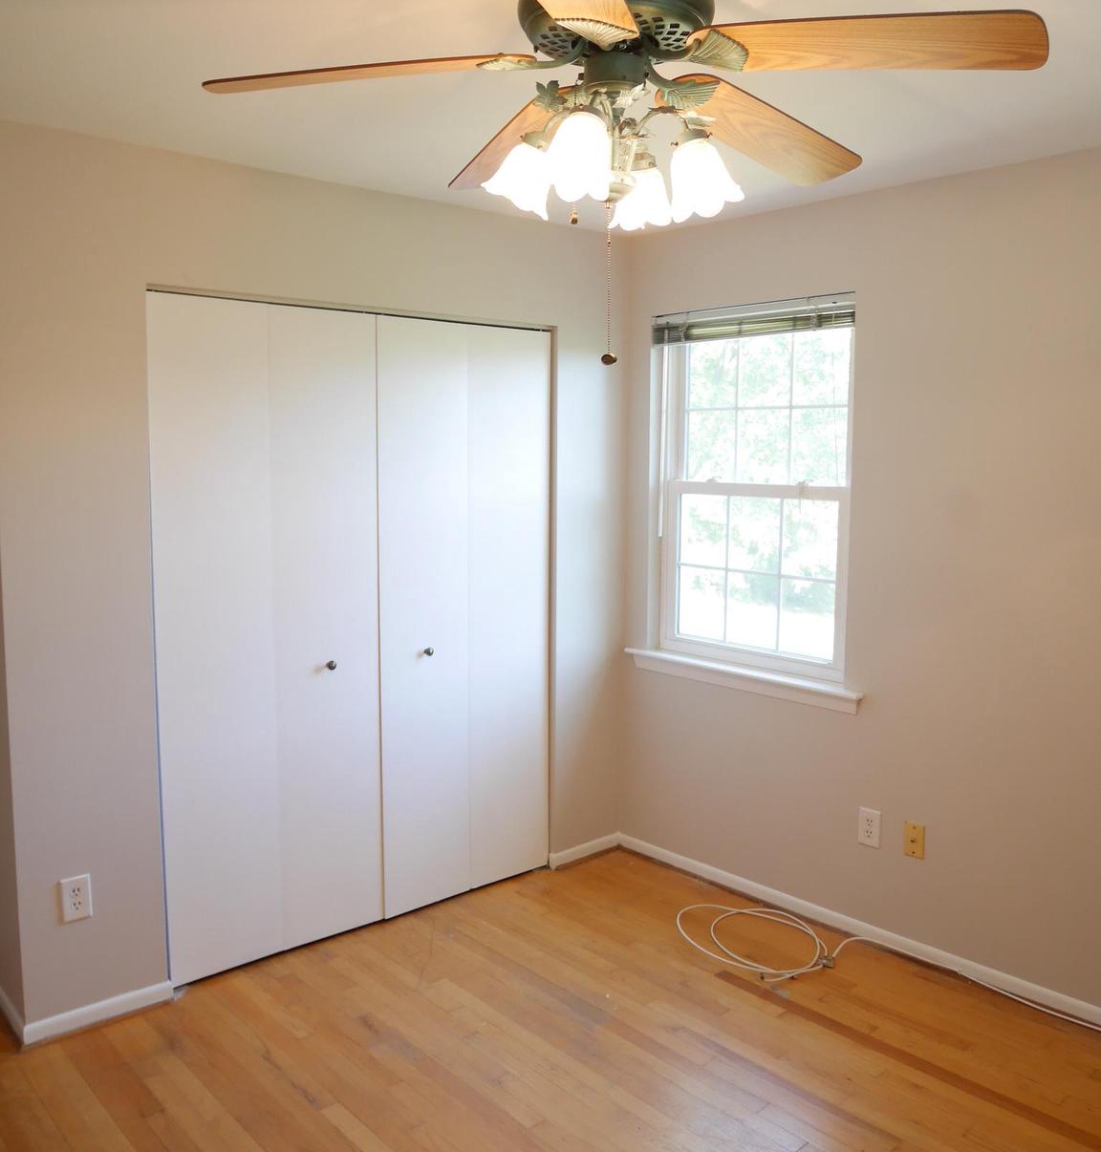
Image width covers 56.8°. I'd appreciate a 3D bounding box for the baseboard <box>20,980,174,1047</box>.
[{"bbox_3d":[-1.283,1.244,2.915,0.405,0.055,0.014,-6,9,-40],"label":"baseboard"}]

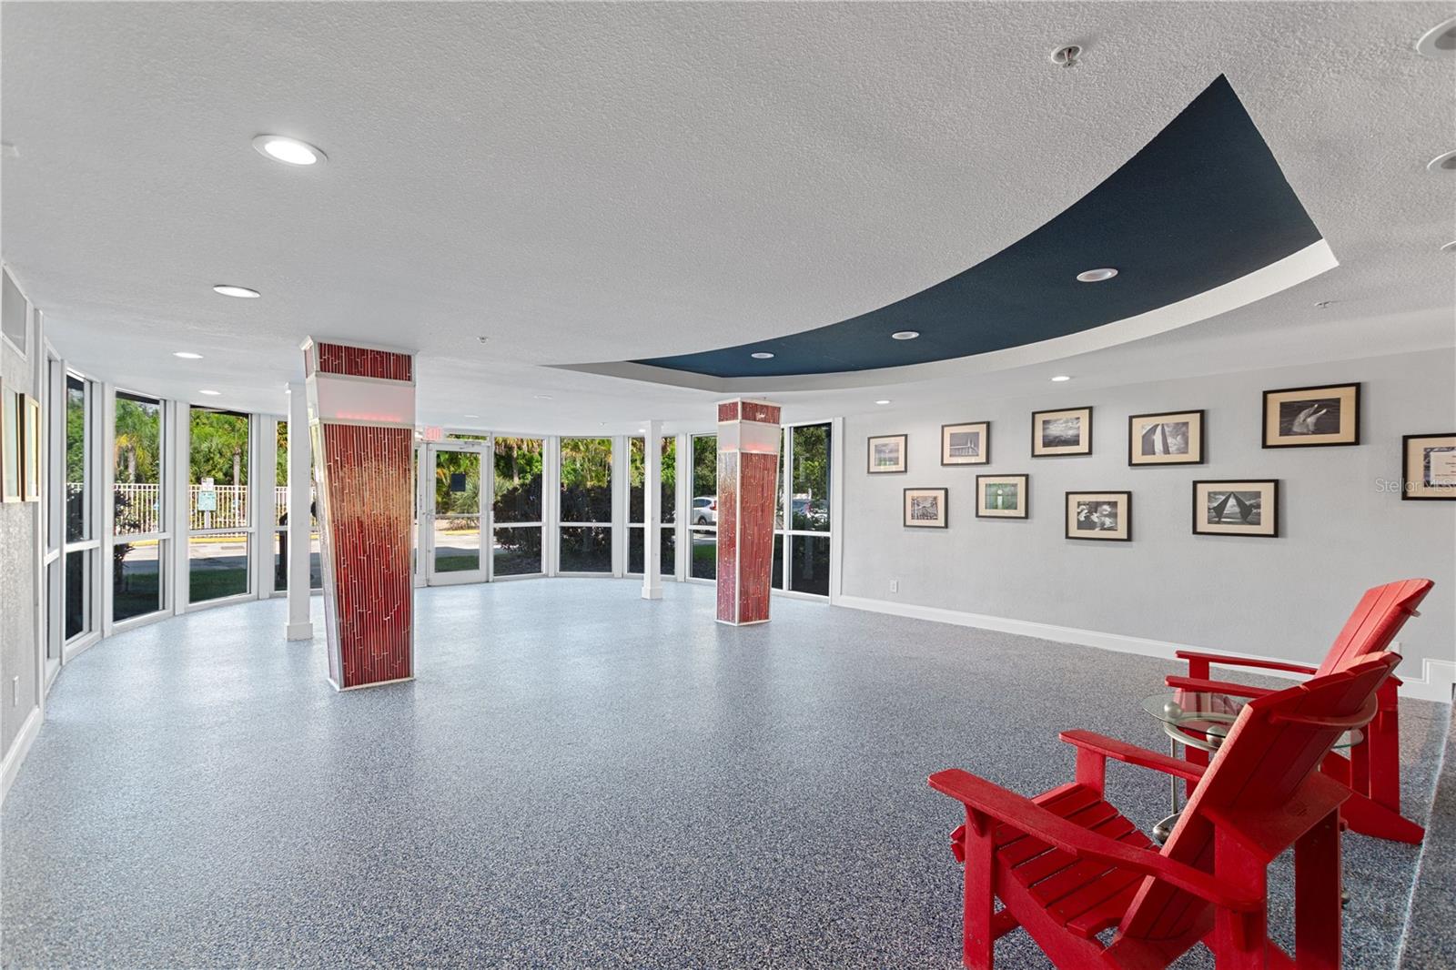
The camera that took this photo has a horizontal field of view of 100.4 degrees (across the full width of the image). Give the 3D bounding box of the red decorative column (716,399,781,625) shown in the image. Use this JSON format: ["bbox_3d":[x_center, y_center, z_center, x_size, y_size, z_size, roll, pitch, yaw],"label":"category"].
[{"bbox_3d":[0.231,0.301,6.866,0.650,2.440,0.370,1,-1,-44],"label":"red decorative column"}]

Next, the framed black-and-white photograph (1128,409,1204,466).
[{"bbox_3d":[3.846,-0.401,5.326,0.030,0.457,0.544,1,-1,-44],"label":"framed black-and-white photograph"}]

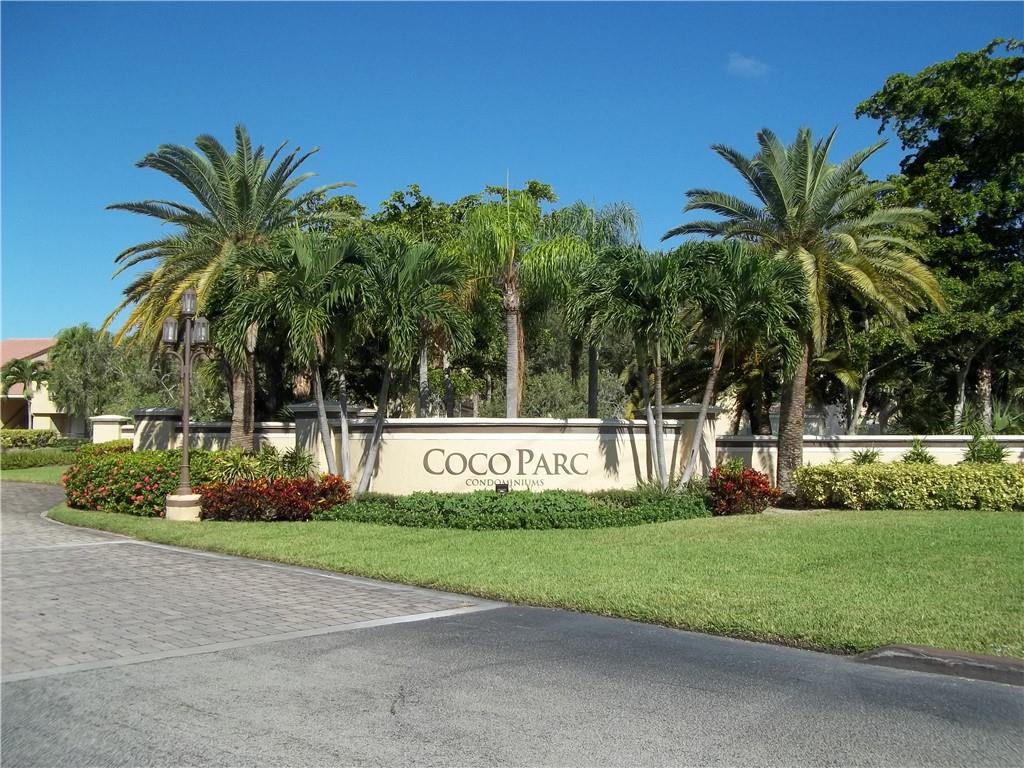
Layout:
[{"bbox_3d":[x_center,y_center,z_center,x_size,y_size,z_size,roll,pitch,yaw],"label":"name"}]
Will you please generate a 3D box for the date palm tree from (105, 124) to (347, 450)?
[{"bbox_3d":[-6.964,-1.814,23.141,6.022,9.218,6.000,0,-3,0],"label":"date palm tree"}]

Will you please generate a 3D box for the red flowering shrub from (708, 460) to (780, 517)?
[{"bbox_3d":[4.576,2.051,18.714,1.463,1.035,1.300,0,-3,0],"label":"red flowering shrub"}]

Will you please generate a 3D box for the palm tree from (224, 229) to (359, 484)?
[{"bbox_3d":[-4.398,-0.283,18.947,2.725,5.722,2.600,0,-3,0],"label":"palm tree"}]

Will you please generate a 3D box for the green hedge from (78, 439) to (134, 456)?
[{"bbox_3d":[-8.340,1.695,19.432,1.400,1.150,1.000,0,-4,0],"label":"green hedge"}]

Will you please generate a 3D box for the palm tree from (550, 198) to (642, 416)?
[{"bbox_3d":[2.631,-1.342,30.125,2.934,9.111,3.100,0,-3,0],"label":"palm tree"}]

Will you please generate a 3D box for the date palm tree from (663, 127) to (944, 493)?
[{"bbox_3d":[7.064,-1.772,22.938,6.834,9.091,6.600,0,-3,0],"label":"date palm tree"}]

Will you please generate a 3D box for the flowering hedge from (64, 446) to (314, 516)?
[{"bbox_3d":[-6.750,2.029,19.416,7.200,1.160,2.600,-1,-4,24],"label":"flowering hedge"}]

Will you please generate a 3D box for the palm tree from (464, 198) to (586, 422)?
[{"bbox_3d":[0.388,-1.279,27.117,3.617,8.643,3.600,0,-3,0],"label":"palm tree"}]

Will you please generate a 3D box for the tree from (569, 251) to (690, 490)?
[{"bbox_3d":[2.365,-0.104,19.037,2.375,5.376,2.400,0,-3,0],"label":"tree"}]

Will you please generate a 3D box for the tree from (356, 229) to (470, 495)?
[{"bbox_3d":[-1.962,-0.277,18.846,2.271,5.700,2.400,0,-3,0],"label":"tree"}]

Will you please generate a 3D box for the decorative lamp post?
[{"bbox_3d":[-6.004,0.361,17.408,0.846,4.303,0.800,0,-3,0],"label":"decorative lamp post"}]

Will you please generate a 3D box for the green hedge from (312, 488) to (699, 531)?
[{"bbox_3d":[0.000,2.192,17.003,7.400,0.570,2.800,0,-3,0],"label":"green hedge"}]

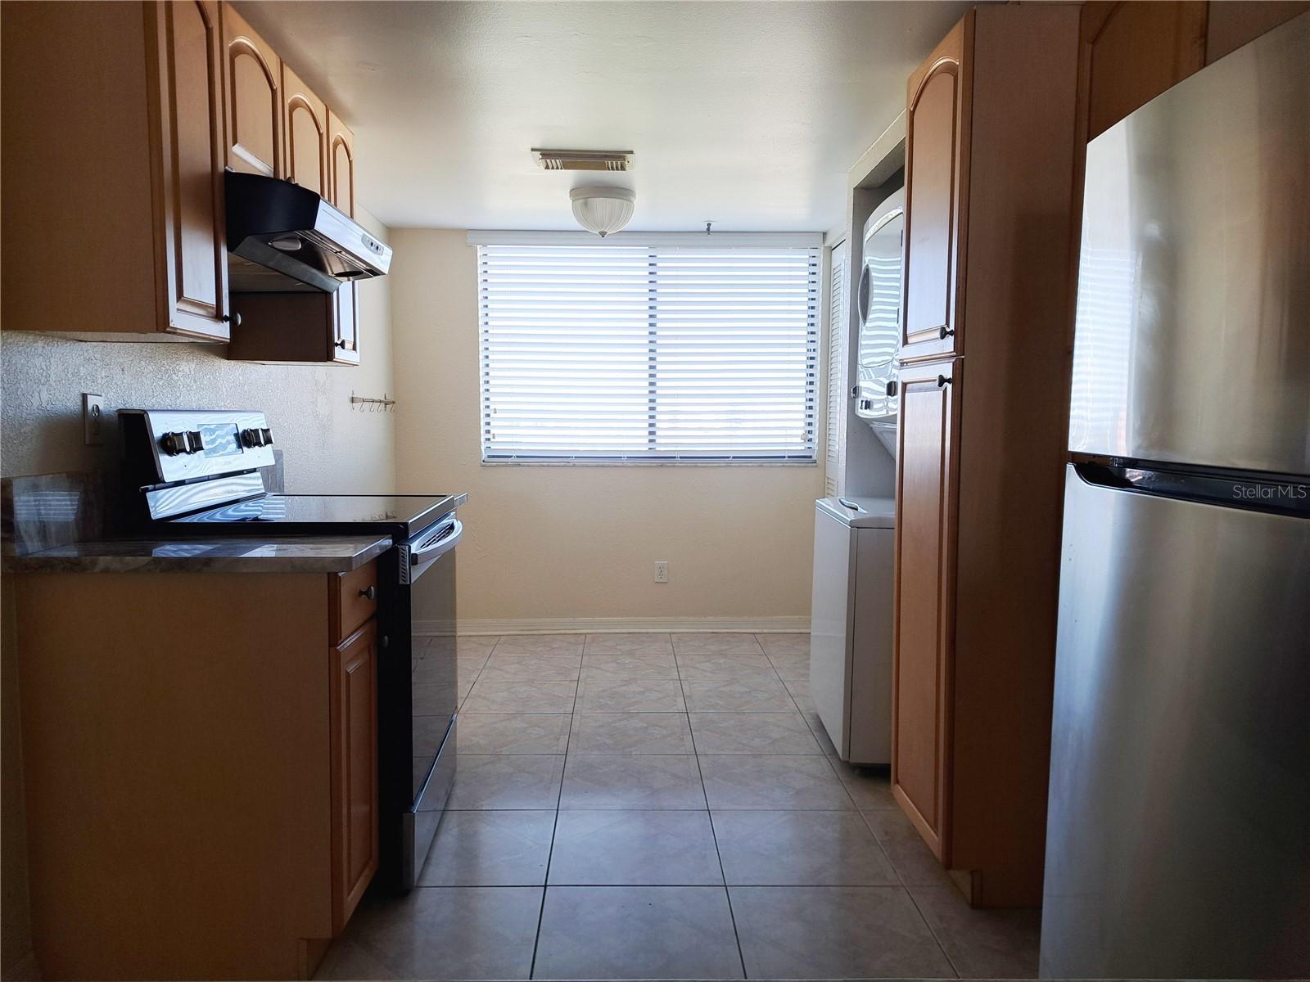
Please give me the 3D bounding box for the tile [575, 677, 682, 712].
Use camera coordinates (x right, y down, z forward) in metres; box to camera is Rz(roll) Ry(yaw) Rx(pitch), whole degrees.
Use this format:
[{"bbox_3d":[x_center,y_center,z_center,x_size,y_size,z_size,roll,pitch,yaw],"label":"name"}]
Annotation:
[{"bbox_3d":[-0.106,0.887,3.898,0.457,0.010,0.457,1,5,-2],"label":"tile"}]

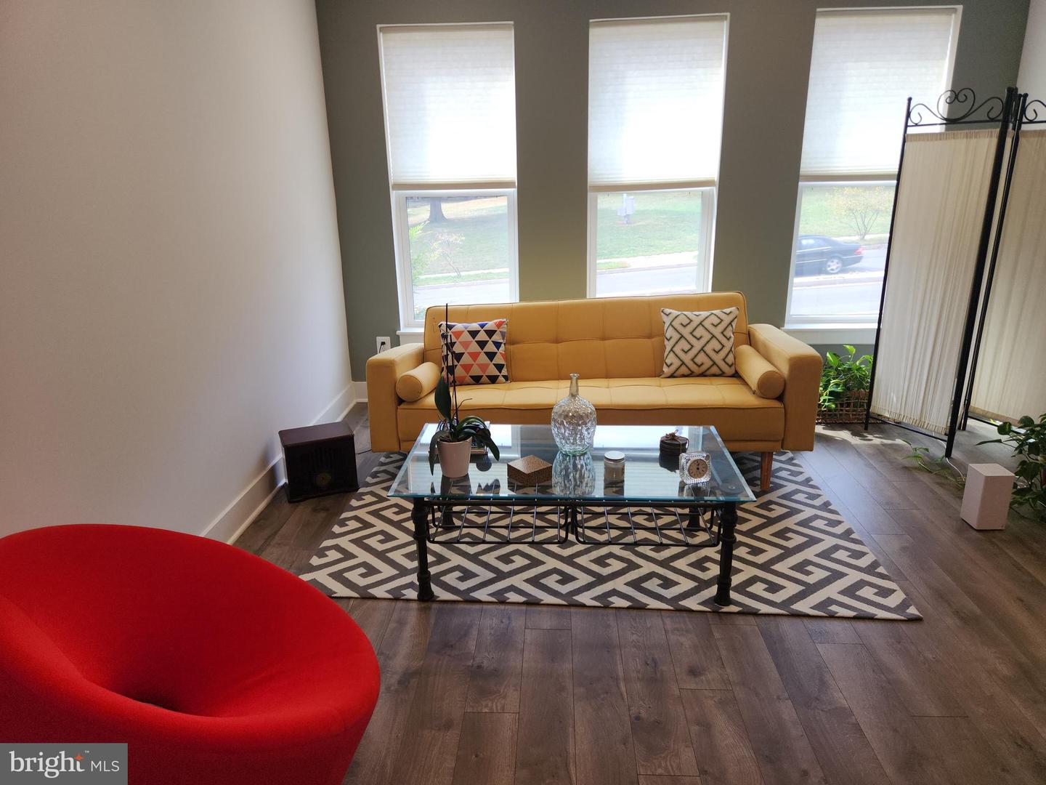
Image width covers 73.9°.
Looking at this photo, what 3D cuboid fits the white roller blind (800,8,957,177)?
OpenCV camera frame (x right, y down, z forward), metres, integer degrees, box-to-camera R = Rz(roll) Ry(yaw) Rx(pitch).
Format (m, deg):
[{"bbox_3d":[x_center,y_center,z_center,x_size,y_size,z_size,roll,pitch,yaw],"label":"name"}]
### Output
[{"bbox_3d":[2.120,-1.770,4.188,0.790,0.945,0.050,0,17,3],"label":"white roller blind"}]

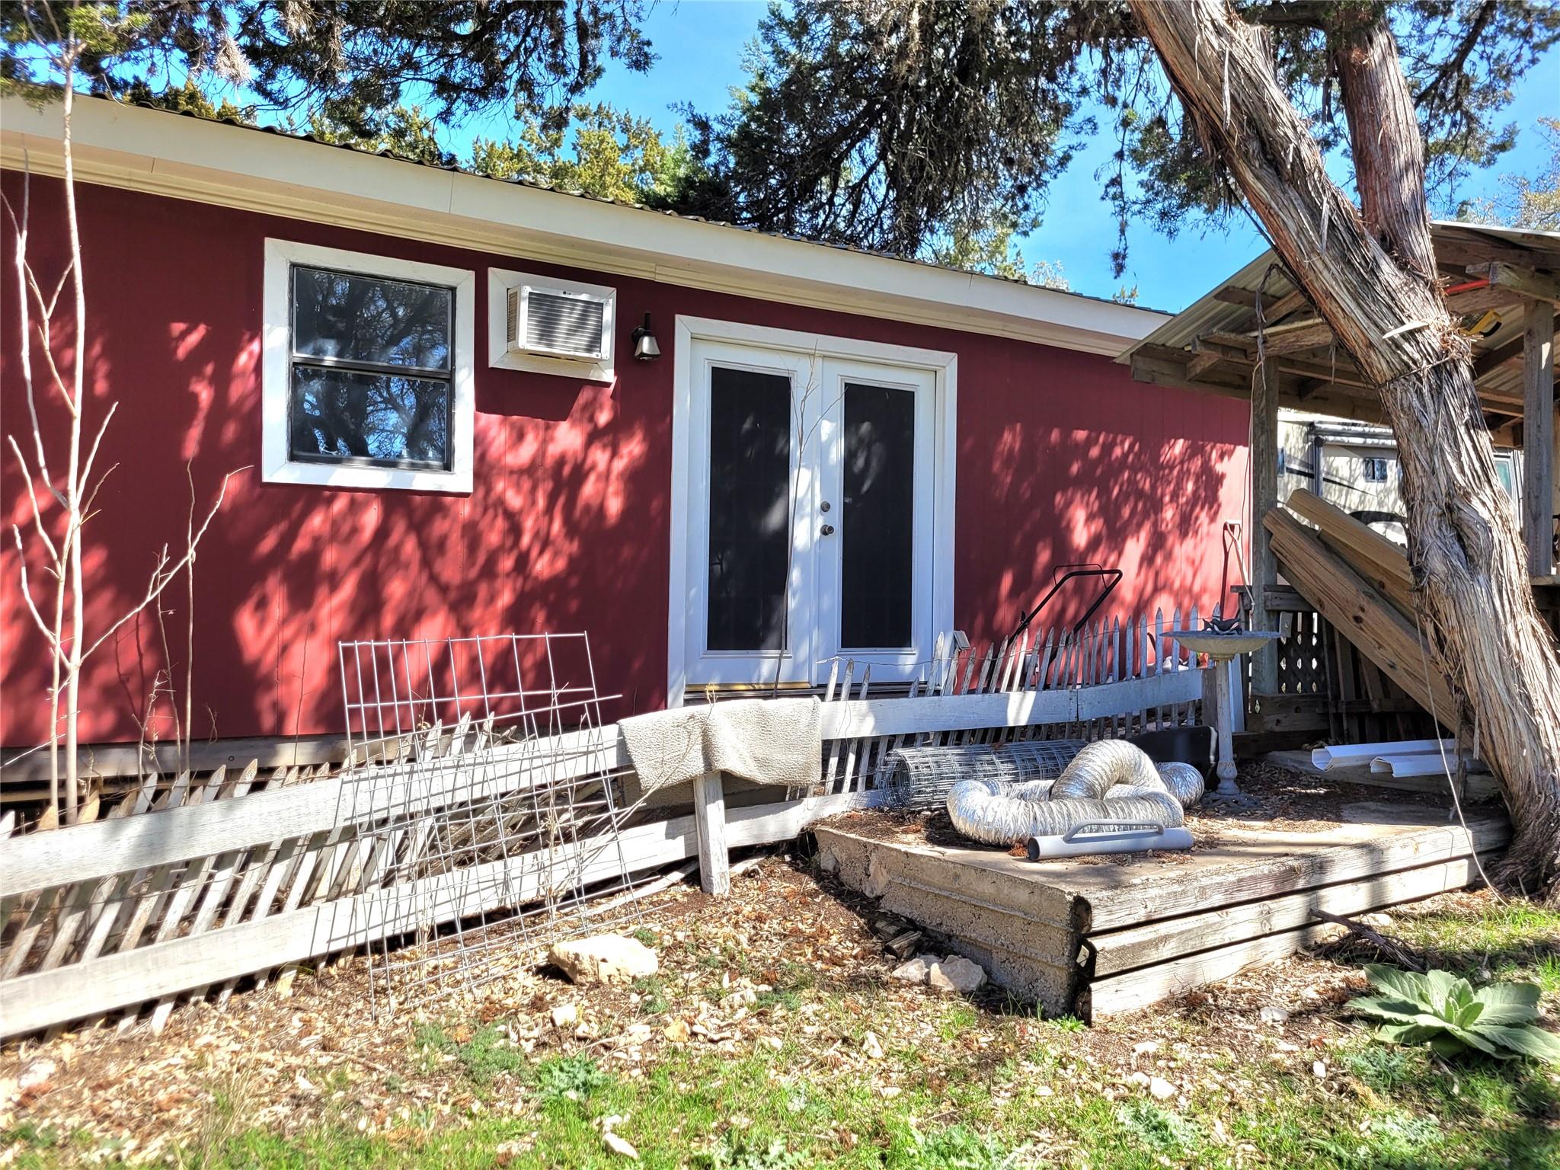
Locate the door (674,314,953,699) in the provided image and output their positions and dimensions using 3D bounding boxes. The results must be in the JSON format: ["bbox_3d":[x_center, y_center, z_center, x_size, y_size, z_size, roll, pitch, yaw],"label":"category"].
[{"bbox_3d":[0.251,-0.414,7.144,2.042,2.186,0.140,1,-1,-31],"label":"door"}]

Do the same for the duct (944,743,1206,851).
[{"bbox_3d":[1.330,0.894,5.300,1.180,0.370,0.850,1,-1,-31],"label":"duct"}]

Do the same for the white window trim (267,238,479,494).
[{"bbox_3d":[-1.994,-1.047,5.752,0.992,1.147,0.060,1,-1,-31],"label":"white window trim"}]

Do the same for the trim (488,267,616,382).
[{"bbox_3d":[-1.202,-1.371,6.231,0.697,0.518,0.060,1,-1,-31],"label":"trim"}]

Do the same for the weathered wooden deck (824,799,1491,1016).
[{"bbox_3d":[1.835,1.307,5.332,2.750,0.430,1.500,1,-1,-31],"label":"weathered wooden deck"}]

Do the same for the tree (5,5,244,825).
[{"bbox_3d":[-2.460,-0.463,4.400,0.900,3.650,0.700,1,-1,-31],"label":"tree"}]

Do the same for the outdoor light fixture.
[{"bbox_3d":[-0.736,-1.356,6.406,0.120,0.250,0.180,1,-1,-31],"label":"outdoor light fixture"}]

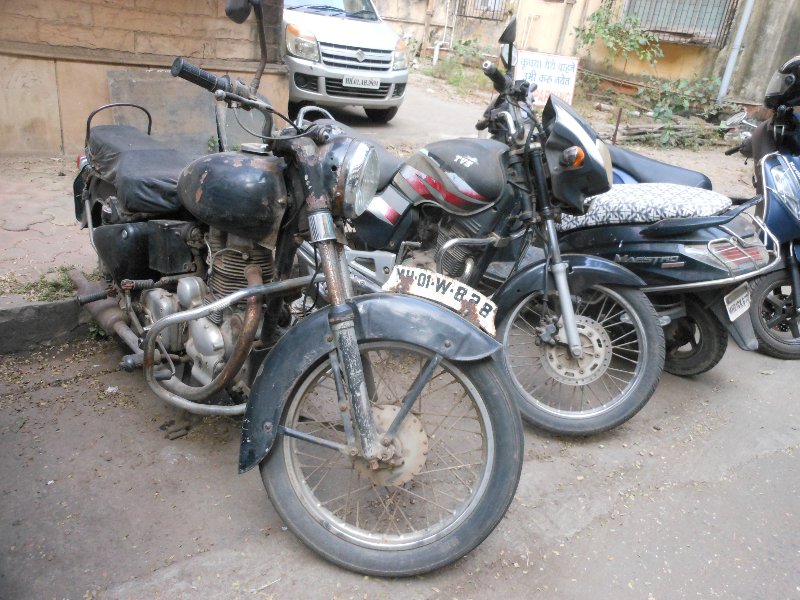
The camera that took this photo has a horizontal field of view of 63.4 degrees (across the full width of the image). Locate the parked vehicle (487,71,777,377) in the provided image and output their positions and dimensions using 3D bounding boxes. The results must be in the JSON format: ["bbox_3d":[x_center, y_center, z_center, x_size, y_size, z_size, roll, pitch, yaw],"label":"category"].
[{"bbox_3d":[0.818,-0.395,3.063,0.690,1.110,1.770,-19,33,-39],"label":"parked vehicle"}]

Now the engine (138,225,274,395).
[{"bbox_3d":[-0.510,0.007,1.912,0.330,0.510,0.460,-13,27,-43],"label":"engine"}]

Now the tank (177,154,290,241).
[{"bbox_3d":[-0.440,-0.308,1.776,0.270,0.225,0.520,-13,27,-43],"label":"tank"}]

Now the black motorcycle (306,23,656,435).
[{"bbox_3d":[0.121,-0.329,2.564,1.930,1.200,0.680,26,28,38],"label":"black motorcycle"}]

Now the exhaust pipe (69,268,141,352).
[{"bbox_3d":[-1.002,0.025,2.164,0.092,0.092,0.530,-13,39,-43],"label":"exhaust pipe"}]

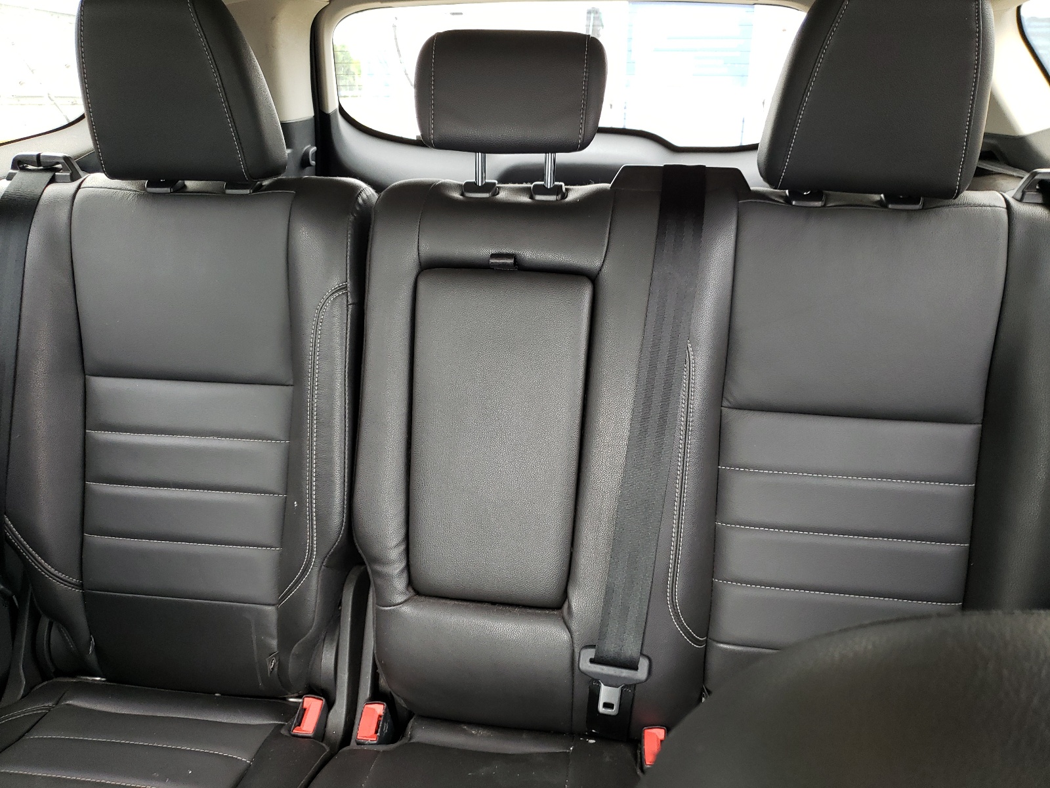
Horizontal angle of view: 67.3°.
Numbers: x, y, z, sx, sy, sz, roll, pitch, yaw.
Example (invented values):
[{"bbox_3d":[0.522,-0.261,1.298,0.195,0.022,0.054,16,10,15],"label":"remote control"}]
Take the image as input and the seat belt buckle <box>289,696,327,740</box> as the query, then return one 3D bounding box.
[{"bbox_3d":[-0.236,0.370,0.883,0.026,0.050,0.042,4,46,7],"label":"seat belt buckle"}]

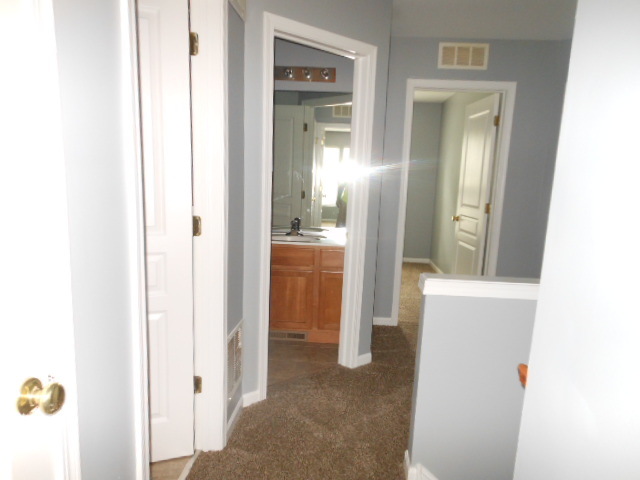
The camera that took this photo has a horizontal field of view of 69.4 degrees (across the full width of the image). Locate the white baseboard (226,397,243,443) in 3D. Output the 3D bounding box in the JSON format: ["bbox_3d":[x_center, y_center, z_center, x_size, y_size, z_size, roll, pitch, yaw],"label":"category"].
[{"bbox_3d":[-0.441,0.946,2.457,0.014,0.082,0.355,3,9,4],"label":"white baseboard"}]

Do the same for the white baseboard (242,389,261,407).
[{"bbox_3d":[-0.396,0.915,2.667,0.108,0.080,0.014,-6,12,-41],"label":"white baseboard"}]

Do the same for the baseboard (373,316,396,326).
[{"bbox_3d":[0.545,0.726,4.093,0.215,0.078,0.014,3,9,4],"label":"baseboard"}]

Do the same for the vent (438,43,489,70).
[{"bbox_3d":[1.154,-1.470,3.704,0.393,0.202,0.018,3,9,4],"label":"vent"}]

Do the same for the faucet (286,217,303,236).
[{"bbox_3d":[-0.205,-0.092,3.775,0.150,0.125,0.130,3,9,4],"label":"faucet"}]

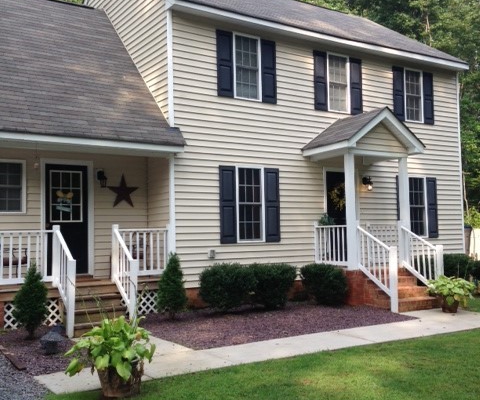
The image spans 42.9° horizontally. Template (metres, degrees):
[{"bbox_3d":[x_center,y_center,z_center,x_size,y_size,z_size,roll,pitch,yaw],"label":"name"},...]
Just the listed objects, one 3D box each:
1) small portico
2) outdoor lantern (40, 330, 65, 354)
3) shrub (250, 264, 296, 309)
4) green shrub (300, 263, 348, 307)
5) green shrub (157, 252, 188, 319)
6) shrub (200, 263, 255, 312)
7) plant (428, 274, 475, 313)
[{"bbox_3d":[2.894,0.117,12.590,2.280,4.070,2.240,1,-4,-34],"label":"small portico"},{"bbox_3d":[-2.358,1.777,7.688,0.290,0.290,0.290,1,-4,-34],"label":"outdoor lantern"},{"bbox_3d":[0.605,1.567,11.163,0.900,0.850,0.830,-1,-4,0],"label":"shrub"},{"bbox_3d":[1.617,1.629,11.752,0.900,0.850,0.880,-1,-4,0],"label":"green shrub"},{"bbox_3d":[-1.109,1.408,10.061,0.530,1.090,0.530,-1,-4,0],"label":"green shrub"},{"bbox_3d":[-0.210,1.512,10.656,1.020,0.850,0.940,-1,-4,0],"label":"shrub"},{"bbox_3d":[3.931,1.756,11.401,0.820,0.680,0.820,1,-4,-34],"label":"plant"}]

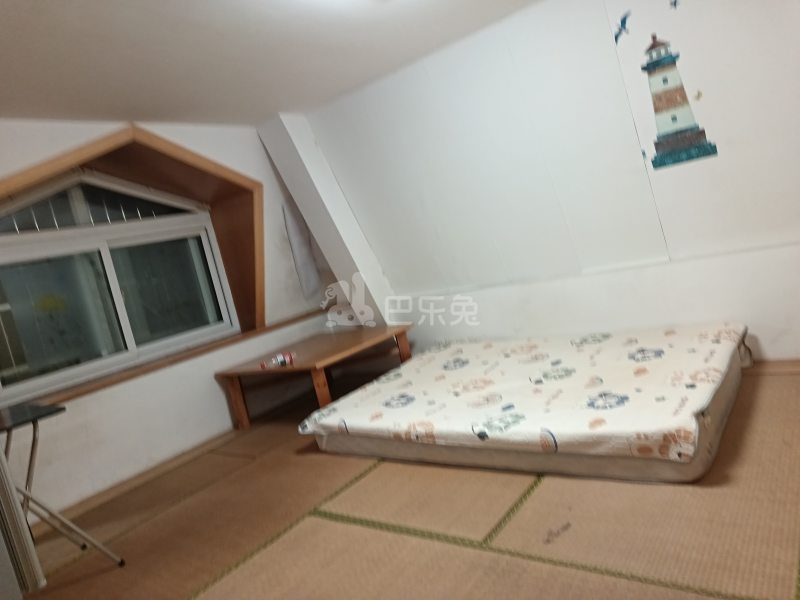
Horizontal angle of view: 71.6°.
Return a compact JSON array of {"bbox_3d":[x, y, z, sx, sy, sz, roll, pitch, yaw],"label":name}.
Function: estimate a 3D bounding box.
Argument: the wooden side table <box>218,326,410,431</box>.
[{"bbox_3d":[-0.569,0.570,4.100,1.050,0.450,1.010,-8,8,39],"label":"wooden side table"}]

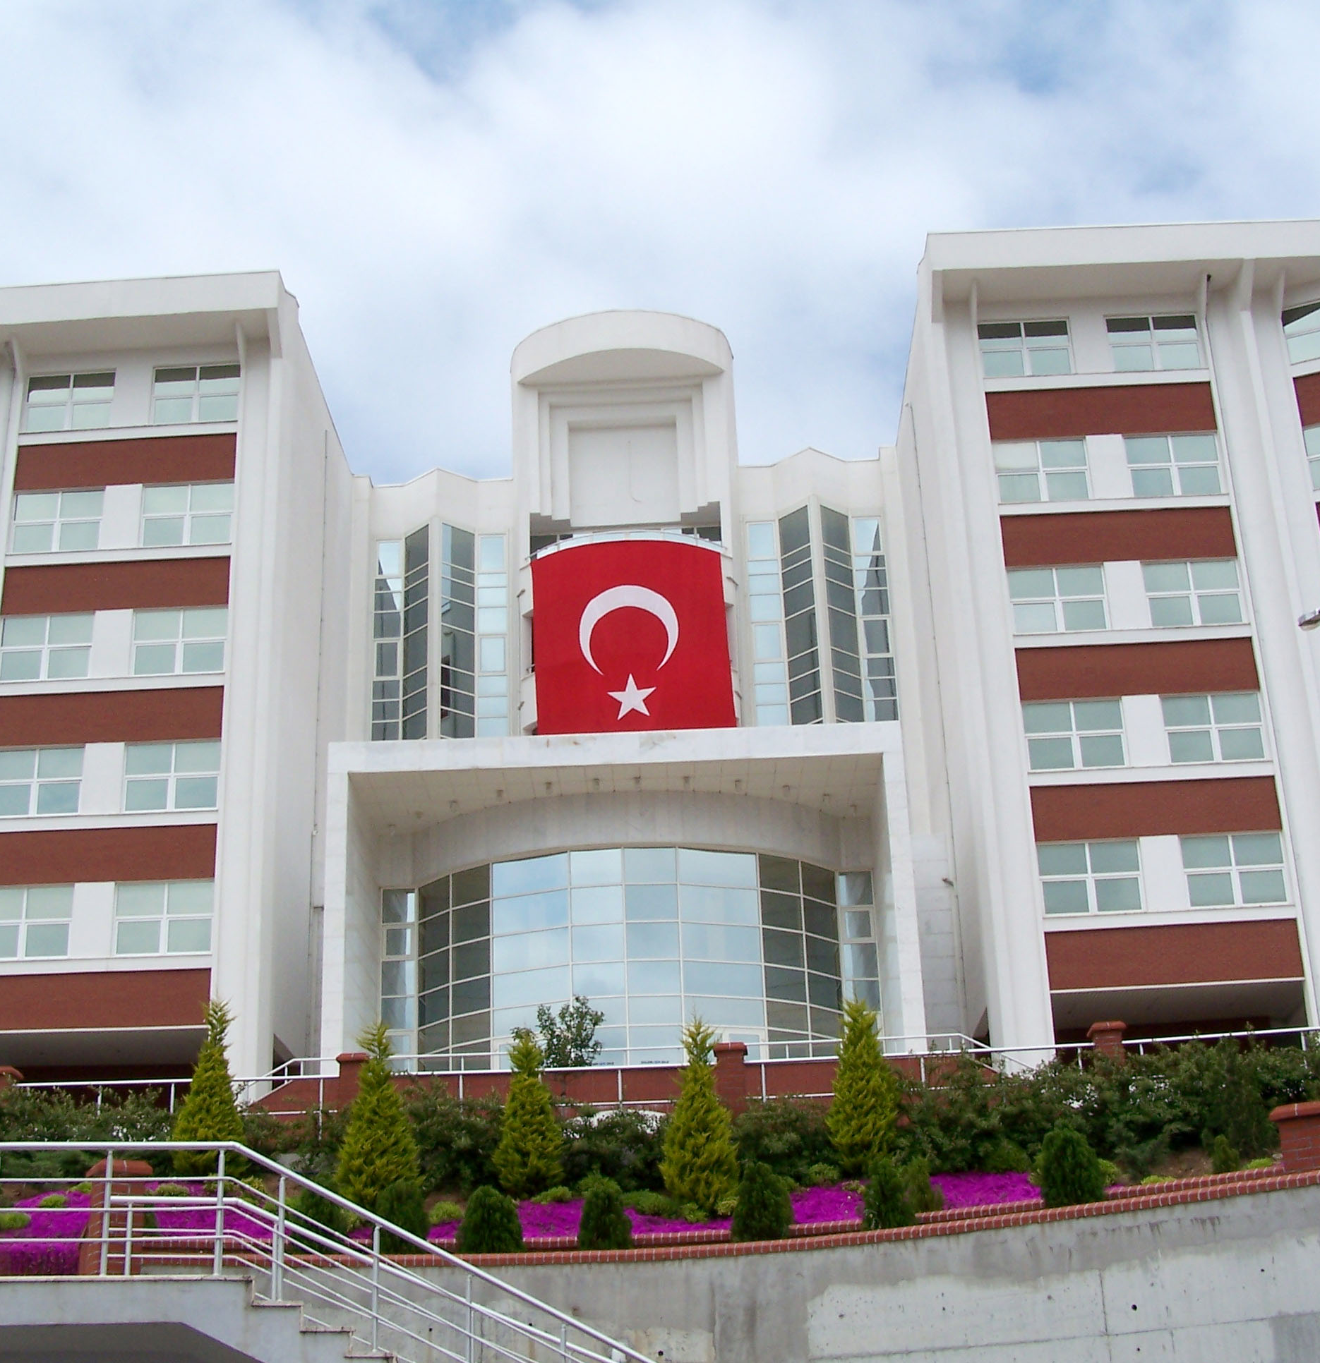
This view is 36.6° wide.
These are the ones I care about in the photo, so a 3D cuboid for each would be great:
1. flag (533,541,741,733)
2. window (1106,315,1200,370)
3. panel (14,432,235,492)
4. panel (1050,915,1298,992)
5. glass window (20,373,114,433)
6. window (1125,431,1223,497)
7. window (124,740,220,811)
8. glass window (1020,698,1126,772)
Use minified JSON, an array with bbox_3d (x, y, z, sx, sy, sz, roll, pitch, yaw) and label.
[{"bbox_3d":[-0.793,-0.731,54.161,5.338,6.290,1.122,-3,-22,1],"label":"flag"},{"bbox_3d":[12.664,-8.662,51.114,2.265,1.632,0.120,-2,-22,1],"label":"window"},{"bbox_3d":[-13.675,-5.581,51.218,5.668,1.334,0.220,-2,-22,1],"label":"panel"},{"bbox_3d":[10.941,5.858,42.458,5.338,1.242,0.194,-2,-22,1],"label":"panel"},{"bbox_3d":[-14.768,-6.966,49.784,2.199,1.650,0.150,-3,-22,2],"label":"glass window"},{"bbox_3d":[12.046,-5.066,46.883,2.116,1.631,0.126,-2,-22,1],"label":"window"},{"bbox_3d":[-11.238,2.172,45.994,2.152,1.625,0.150,-3,-22,2],"label":"window"},{"bbox_3d":[9.809,1.282,47.225,2.306,1.679,0.120,-2,-22,1],"label":"glass window"}]

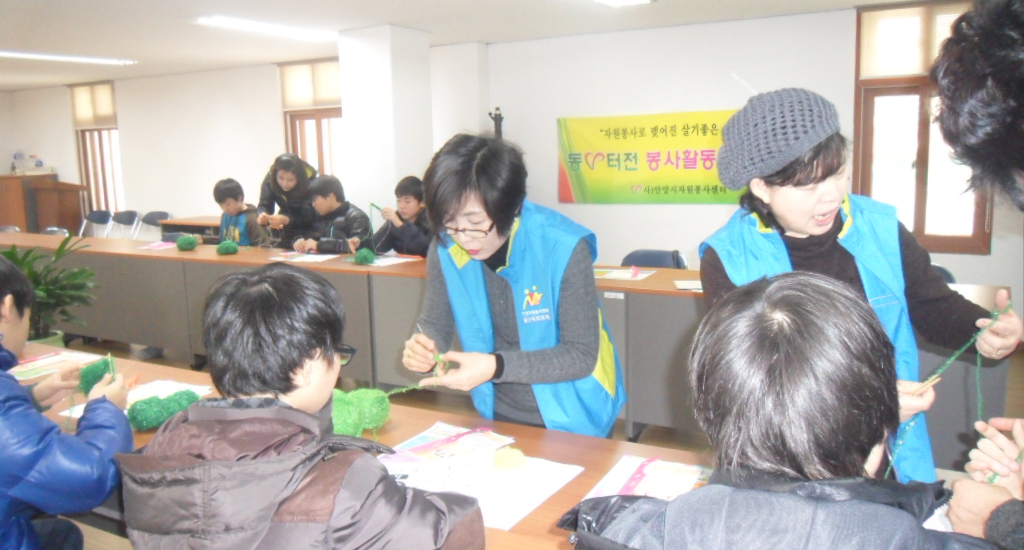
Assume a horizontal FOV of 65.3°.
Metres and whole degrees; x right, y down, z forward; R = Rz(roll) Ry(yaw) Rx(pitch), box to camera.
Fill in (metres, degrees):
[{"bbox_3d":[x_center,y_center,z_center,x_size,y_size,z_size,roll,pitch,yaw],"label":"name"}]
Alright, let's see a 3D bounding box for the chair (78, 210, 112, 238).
[{"bbox_3d":[-4.727,-0.330,8.883,0.460,0.770,0.500,3,11,29],"label":"chair"}]

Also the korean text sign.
[{"bbox_3d":[1.295,-0.923,6.388,2.062,0.725,0.020,3,11,29],"label":"korean text sign"}]

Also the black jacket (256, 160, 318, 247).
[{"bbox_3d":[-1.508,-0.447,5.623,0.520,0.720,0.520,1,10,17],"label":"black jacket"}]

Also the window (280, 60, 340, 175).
[{"bbox_3d":[-1.984,-1.301,8.183,0.882,1.714,0.120,3,11,29],"label":"window"}]

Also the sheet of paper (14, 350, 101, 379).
[{"bbox_3d":[-1.479,0.285,2.533,0.210,0.005,0.297,3,11,29],"label":"sheet of paper"}]

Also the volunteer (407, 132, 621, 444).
[{"bbox_3d":[0.065,0.383,1.869,0.490,1.410,0.650,5,12,34],"label":"volunteer"}]

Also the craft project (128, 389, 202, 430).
[{"bbox_3d":[-0.832,0.326,1.933,0.085,0.080,0.190,3,11,29],"label":"craft project"}]

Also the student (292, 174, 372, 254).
[{"bbox_3d":[-1.186,-0.049,5.253,0.460,1.200,0.600,5,12,34],"label":"student"}]

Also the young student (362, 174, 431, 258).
[{"bbox_3d":[-0.563,-0.011,4.914,0.450,1.200,0.600,4,11,31],"label":"young student"}]

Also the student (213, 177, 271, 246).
[{"bbox_3d":[-1.922,-0.097,5.676,0.440,1.200,0.600,3,11,29],"label":"student"}]

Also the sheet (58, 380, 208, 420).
[{"bbox_3d":[-0.994,0.338,2.130,0.210,0.005,0.297,3,11,29],"label":"sheet"}]

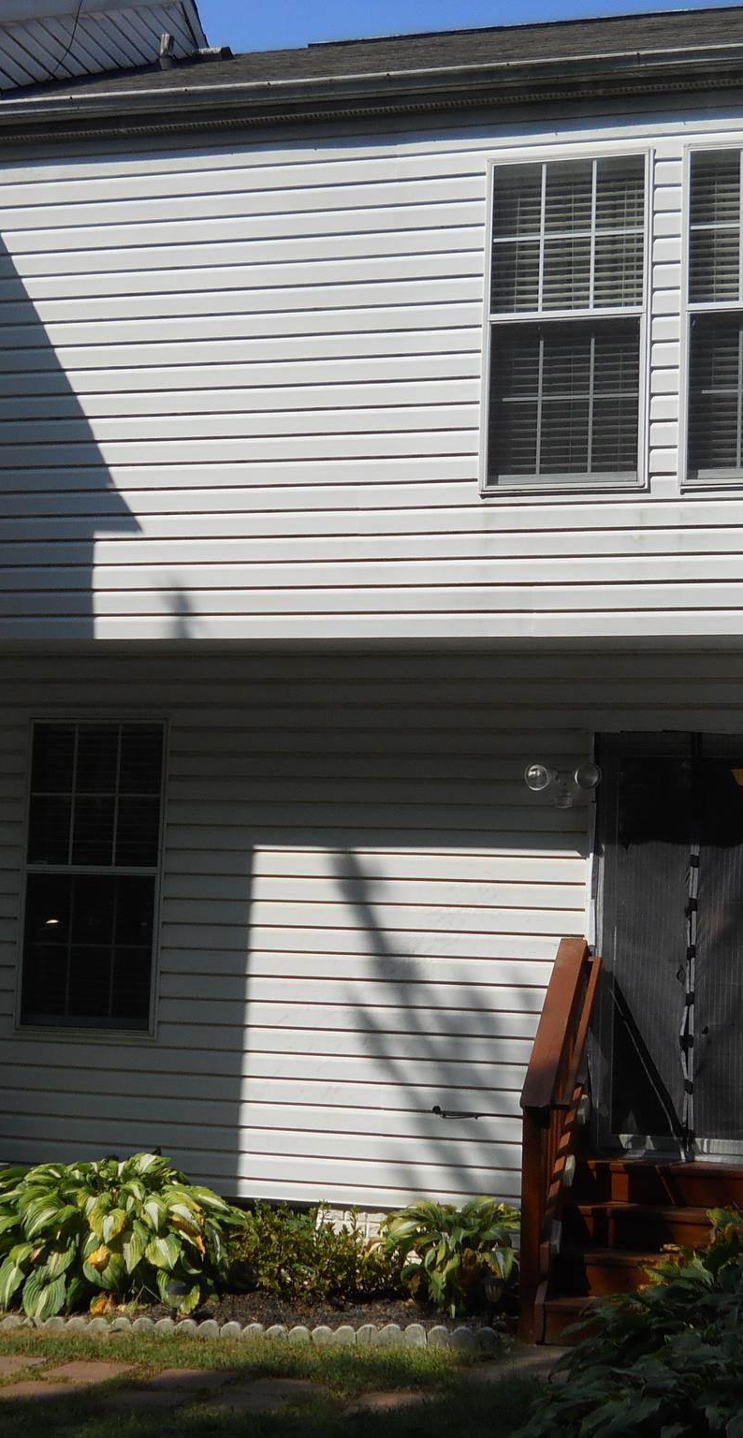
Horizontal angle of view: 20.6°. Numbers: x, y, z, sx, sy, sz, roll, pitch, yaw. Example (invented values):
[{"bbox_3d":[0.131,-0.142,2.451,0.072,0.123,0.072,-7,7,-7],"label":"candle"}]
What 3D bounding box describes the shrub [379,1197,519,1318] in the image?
[{"bbox_3d":[0.405,2.511,9.589,0.720,0.545,0.650,0,-6,15],"label":"shrub"}]

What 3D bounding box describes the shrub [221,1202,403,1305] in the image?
[{"bbox_3d":[-0.270,2.569,9.888,0.880,0.480,0.540,0,-6,15],"label":"shrub"}]

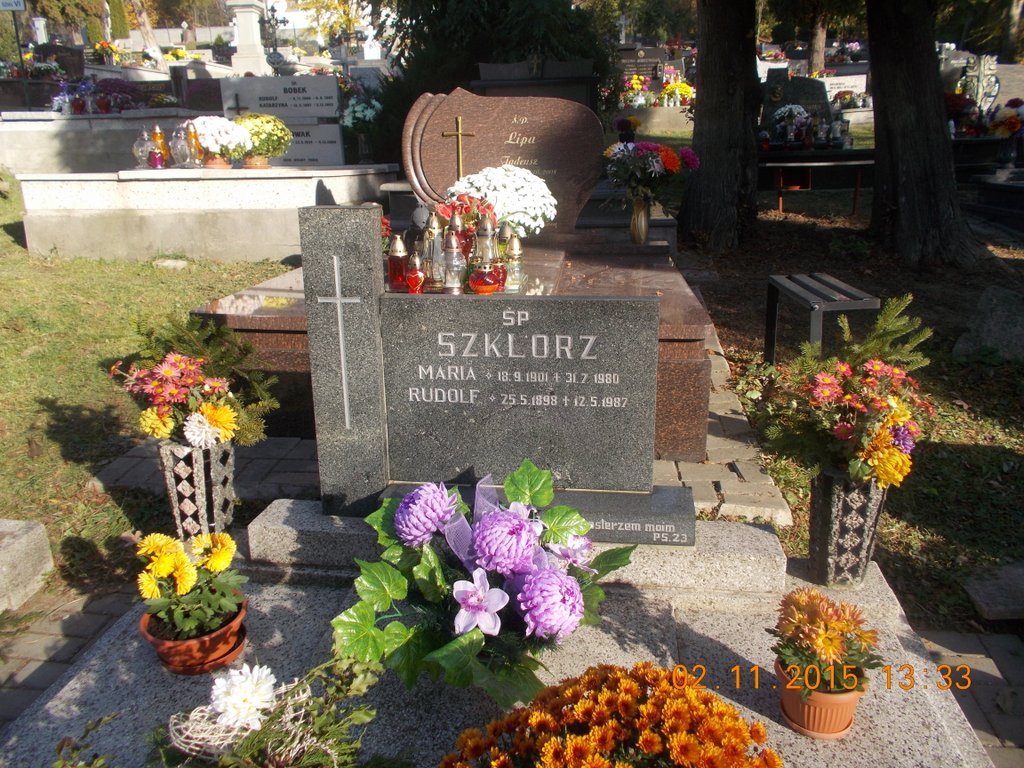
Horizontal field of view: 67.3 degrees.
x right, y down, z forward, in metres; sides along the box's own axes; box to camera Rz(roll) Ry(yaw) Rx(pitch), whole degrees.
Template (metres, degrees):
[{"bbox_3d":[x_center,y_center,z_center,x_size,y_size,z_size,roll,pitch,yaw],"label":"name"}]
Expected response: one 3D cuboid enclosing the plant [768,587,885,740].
[{"bbox_3d":[0.556,0.490,1.378,0.190,0.243,0.185,1,15,9],"label":"plant"}]

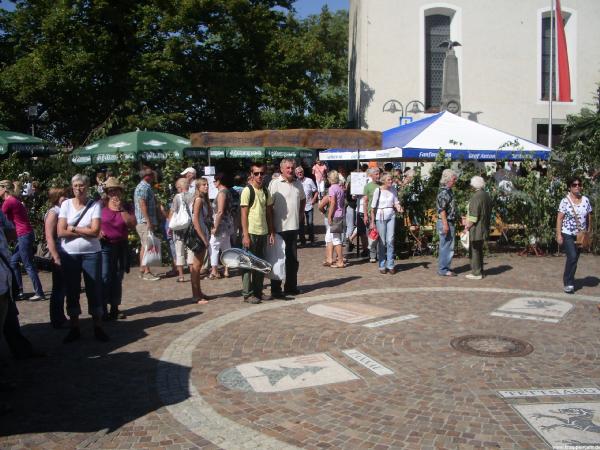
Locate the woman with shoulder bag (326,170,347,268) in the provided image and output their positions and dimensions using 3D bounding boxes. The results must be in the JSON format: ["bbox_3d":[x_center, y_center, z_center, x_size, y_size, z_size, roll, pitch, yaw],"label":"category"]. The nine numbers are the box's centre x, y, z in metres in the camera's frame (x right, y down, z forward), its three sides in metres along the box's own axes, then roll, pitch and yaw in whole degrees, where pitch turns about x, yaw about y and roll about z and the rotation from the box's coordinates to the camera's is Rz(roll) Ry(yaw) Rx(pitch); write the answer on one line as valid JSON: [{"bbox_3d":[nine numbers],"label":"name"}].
[{"bbox_3d":[0.655,-0.136,10.675,0.340,1.640,0.450,5,7,41],"label":"woman with shoulder bag"}]

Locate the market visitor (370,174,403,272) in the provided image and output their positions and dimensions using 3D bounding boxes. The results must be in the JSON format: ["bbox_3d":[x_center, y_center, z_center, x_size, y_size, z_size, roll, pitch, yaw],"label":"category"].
[{"bbox_3d":[1.440,-0.039,10.176,0.540,1.660,0.360,-1,5,-12],"label":"market visitor"}]

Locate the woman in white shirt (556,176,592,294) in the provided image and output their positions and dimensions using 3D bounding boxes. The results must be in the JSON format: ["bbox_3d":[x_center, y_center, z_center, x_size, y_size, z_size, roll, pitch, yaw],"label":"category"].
[{"bbox_3d":[3.846,0.151,8.575,0.520,1.640,0.360,2,6,18],"label":"woman in white shirt"}]

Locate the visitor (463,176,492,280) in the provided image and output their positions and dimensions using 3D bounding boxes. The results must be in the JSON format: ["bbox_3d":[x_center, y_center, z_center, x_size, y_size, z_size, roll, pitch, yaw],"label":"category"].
[{"bbox_3d":[2.790,0.049,9.473,0.420,1.608,0.500,3,6,28],"label":"visitor"}]

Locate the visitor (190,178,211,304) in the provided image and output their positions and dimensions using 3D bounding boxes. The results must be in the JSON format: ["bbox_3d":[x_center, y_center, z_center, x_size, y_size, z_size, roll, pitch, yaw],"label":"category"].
[{"bbox_3d":[-1.312,0.208,8.075,0.330,1.650,0.400,2,6,25],"label":"visitor"}]

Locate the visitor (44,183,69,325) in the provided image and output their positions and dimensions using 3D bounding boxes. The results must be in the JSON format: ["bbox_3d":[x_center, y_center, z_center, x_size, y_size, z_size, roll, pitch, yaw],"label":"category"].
[{"bbox_3d":[-2.684,0.348,6.762,0.400,1.552,0.430,-1,5,-13],"label":"visitor"}]

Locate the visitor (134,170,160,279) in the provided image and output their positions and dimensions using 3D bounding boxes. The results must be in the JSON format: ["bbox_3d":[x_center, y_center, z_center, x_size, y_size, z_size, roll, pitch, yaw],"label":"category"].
[{"bbox_3d":[-2.443,-0.017,9.626,0.420,1.752,0.480,-2,5,-17],"label":"visitor"}]

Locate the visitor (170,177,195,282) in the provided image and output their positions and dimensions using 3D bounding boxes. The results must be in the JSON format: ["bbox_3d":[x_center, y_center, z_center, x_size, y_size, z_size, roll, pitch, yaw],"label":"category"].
[{"bbox_3d":[-1.863,0.065,9.489,0.460,1.611,0.380,-3,6,-23],"label":"visitor"}]

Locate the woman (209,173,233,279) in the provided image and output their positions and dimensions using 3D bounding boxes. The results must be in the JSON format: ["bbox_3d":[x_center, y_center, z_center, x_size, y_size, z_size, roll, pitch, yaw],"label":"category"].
[{"bbox_3d":[-1.287,-0.001,9.784,0.420,1.684,0.460,0,5,3],"label":"woman"}]

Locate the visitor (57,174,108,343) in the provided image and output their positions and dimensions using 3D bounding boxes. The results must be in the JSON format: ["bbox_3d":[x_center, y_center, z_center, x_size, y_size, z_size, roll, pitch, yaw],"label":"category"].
[{"bbox_3d":[-2.263,0.327,6.241,0.500,1.686,0.380,-2,5,-16],"label":"visitor"}]

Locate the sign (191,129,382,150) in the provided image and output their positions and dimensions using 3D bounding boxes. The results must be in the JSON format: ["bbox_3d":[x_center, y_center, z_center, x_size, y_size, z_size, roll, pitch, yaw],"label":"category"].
[{"bbox_3d":[-0.256,-1.626,11.500,3.640,0.380,0.080,0,5,-2],"label":"sign"}]

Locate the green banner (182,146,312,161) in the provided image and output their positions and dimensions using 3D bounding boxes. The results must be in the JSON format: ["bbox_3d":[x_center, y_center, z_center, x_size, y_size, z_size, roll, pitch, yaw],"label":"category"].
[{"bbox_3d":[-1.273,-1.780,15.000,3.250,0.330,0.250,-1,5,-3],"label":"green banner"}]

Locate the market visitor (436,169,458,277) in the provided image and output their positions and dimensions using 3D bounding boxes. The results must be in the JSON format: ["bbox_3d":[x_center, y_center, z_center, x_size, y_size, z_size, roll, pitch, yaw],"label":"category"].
[{"bbox_3d":[2.419,-0.034,10.031,0.330,1.760,0.480,2,6,17],"label":"market visitor"}]

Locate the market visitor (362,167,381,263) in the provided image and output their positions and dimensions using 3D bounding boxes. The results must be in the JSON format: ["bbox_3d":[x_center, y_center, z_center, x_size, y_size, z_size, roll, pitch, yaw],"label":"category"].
[{"bbox_3d":[1.368,-0.190,11.315,0.360,1.758,0.500,4,7,41],"label":"market visitor"}]

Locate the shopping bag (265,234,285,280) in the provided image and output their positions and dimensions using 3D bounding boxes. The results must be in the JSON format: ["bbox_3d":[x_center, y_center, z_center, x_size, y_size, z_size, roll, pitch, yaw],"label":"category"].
[{"bbox_3d":[-0.321,0.448,8.120,0.330,0.600,0.130,-1,5,-6],"label":"shopping bag"}]

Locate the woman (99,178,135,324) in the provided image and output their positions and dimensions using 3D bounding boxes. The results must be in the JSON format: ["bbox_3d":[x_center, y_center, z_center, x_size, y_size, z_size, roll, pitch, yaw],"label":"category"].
[{"bbox_3d":[-2.171,0.263,7.170,0.500,1.643,0.360,-2,6,-20],"label":"woman"}]

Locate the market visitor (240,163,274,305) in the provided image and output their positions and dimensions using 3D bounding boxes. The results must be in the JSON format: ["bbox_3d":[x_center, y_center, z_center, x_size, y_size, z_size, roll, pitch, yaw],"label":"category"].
[{"bbox_3d":[-0.557,0.084,8.032,0.520,1.800,0.330,-1,5,-7],"label":"market visitor"}]

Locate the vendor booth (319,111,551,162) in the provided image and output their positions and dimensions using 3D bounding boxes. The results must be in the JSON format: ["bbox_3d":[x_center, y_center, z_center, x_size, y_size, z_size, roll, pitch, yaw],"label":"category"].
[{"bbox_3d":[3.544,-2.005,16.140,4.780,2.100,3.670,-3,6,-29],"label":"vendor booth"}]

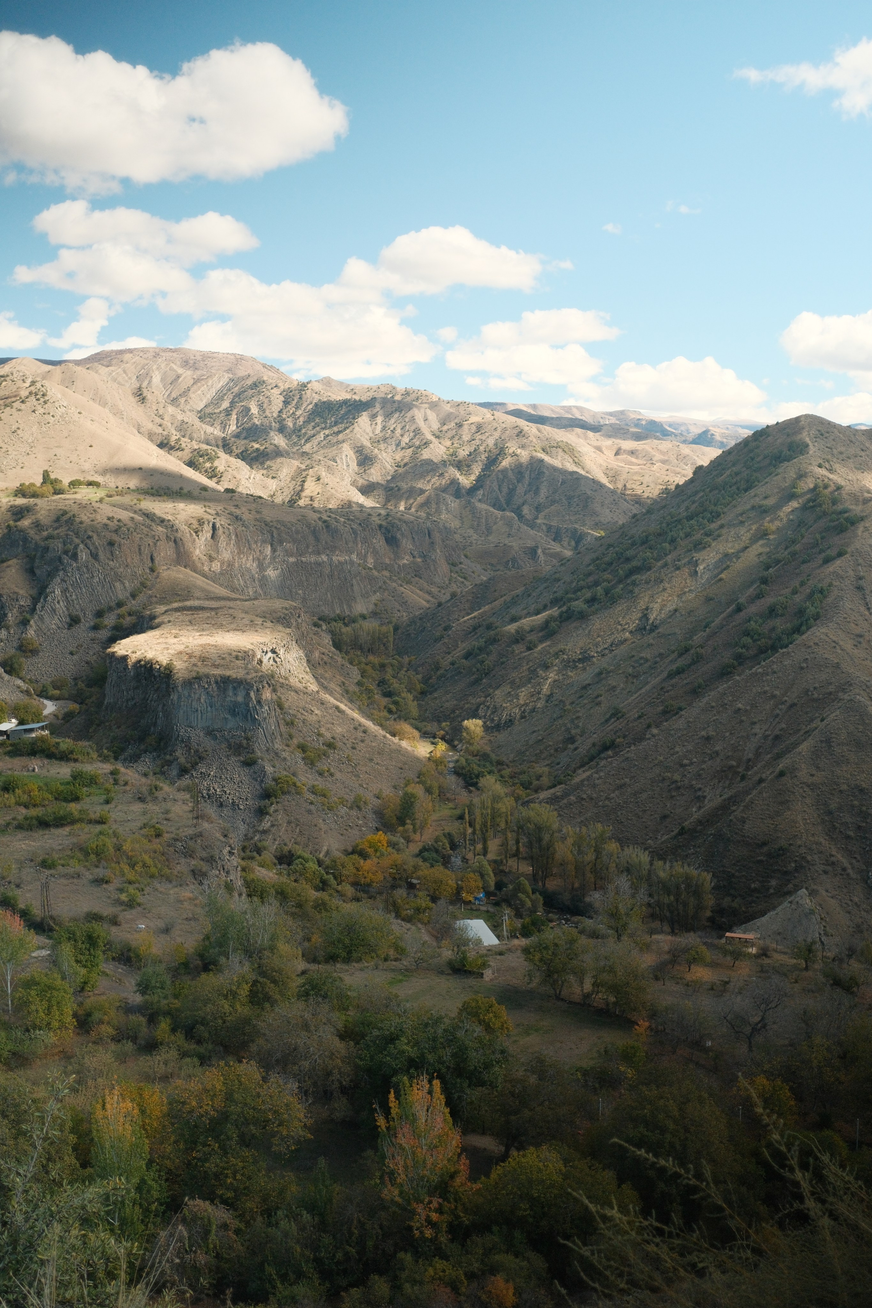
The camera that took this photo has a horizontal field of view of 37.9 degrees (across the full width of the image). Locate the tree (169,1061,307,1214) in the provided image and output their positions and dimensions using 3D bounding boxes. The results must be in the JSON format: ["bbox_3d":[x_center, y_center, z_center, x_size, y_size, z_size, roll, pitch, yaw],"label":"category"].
[{"bbox_3d":[-18.040,44.390,115.670,12.650,14.730,12.010,-1,6,-9],"label":"tree"}]

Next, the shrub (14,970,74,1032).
[{"bbox_3d":[-55.120,48.880,178.560,8.330,9.150,7.910,-2,7,-17],"label":"shrub"}]

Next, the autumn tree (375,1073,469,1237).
[{"bbox_3d":[-1.270,44.700,112.680,8.330,15.730,8.330,0,6,-1],"label":"autumn tree"}]

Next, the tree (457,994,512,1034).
[{"bbox_3d":[7.140,53.340,185.090,8.040,7.720,7.630,0,6,2],"label":"tree"}]

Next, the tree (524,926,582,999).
[{"bbox_3d":[19.810,52.240,215.160,9.860,12.190,9.370,1,6,5],"label":"tree"}]

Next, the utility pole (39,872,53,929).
[{"bbox_3d":[-72.460,45.640,236.560,2.600,11.540,2.000,0,6,0],"label":"utility pole"}]

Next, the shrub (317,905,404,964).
[{"bbox_3d":[-14.630,54.640,247.630,16.920,11.040,13.540,0,6,-3],"label":"shrub"}]

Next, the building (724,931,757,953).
[{"bbox_3d":[66.790,63.180,278.770,6.400,3.800,3.600,1,6,10],"label":"building"}]

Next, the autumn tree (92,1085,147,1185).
[{"bbox_3d":[-27.780,42.890,111.470,5.020,10.740,5.020,-2,7,-14],"label":"autumn tree"}]

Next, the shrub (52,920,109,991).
[{"bbox_3d":[-56.900,48.550,203.680,9.010,11.700,8.560,-2,7,-16],"label":"shrub"}]

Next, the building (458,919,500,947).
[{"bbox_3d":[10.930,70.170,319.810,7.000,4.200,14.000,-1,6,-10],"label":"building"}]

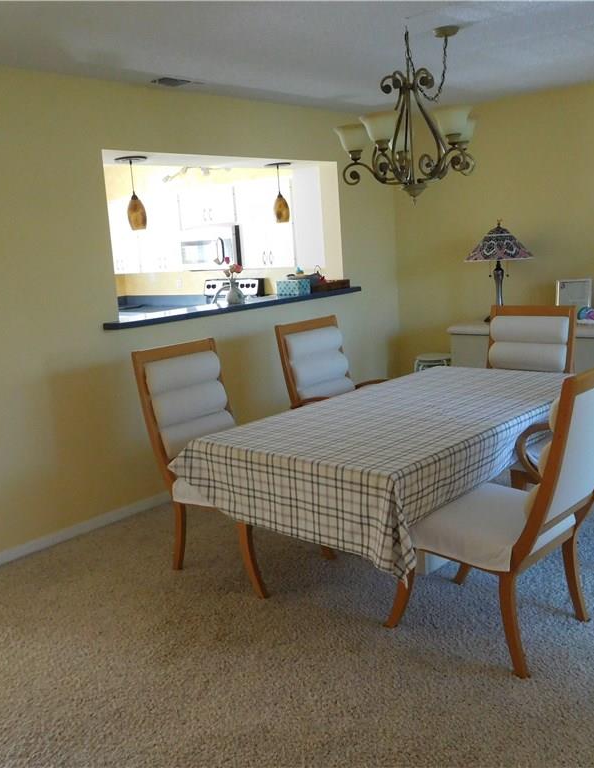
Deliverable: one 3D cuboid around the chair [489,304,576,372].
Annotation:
[{"bbox_3d":[1.216,0.111,4.260,0.530,1.050,0.700,6,15,42],"label":"chair"}]

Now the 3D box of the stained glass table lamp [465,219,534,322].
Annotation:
[{"bbox_3d":[1.432,-0.814,5.292,0.491,0.696,0.491,6,15,42],"label":"stained glass table lamp"}]

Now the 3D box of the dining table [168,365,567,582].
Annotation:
[{"bbox_3d":[0.573,0.464,3.405,0.970,0.755,1.880,6,15,42],"label":"dining table"}]

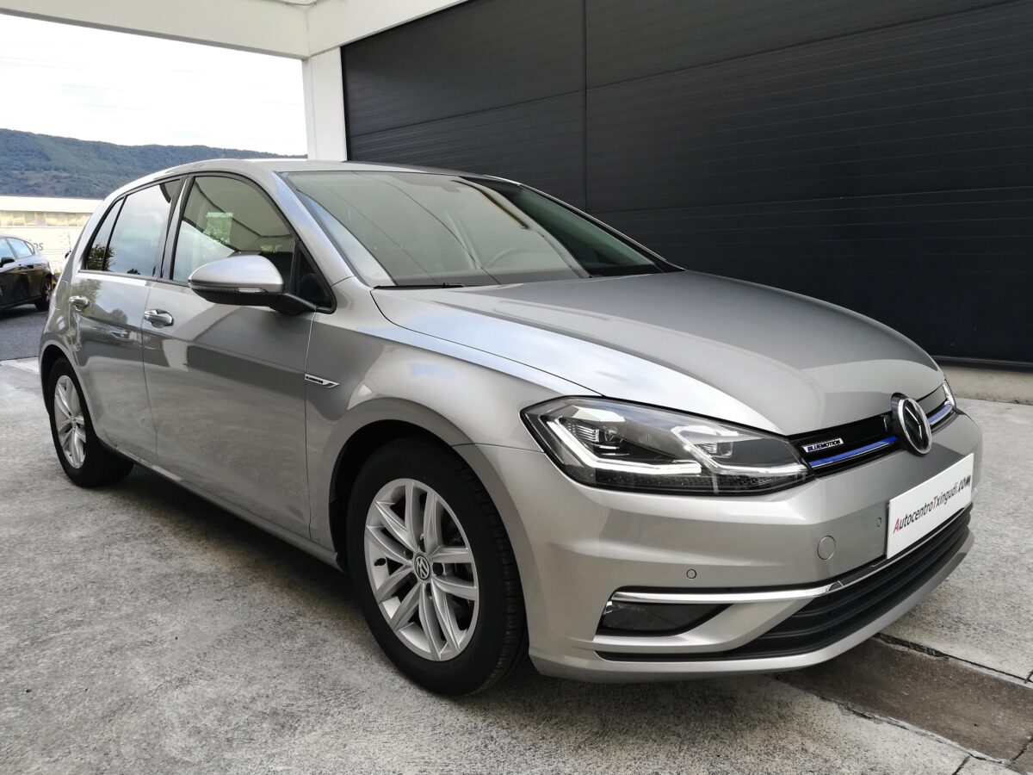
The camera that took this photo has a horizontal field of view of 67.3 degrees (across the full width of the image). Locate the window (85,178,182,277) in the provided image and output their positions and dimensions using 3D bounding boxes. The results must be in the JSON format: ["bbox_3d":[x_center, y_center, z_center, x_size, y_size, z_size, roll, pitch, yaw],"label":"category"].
[{"bbox_3d":[-1.542,-0.630,3.126,0.820,0.386,0.050,8,-9,43],"label":"window"}]

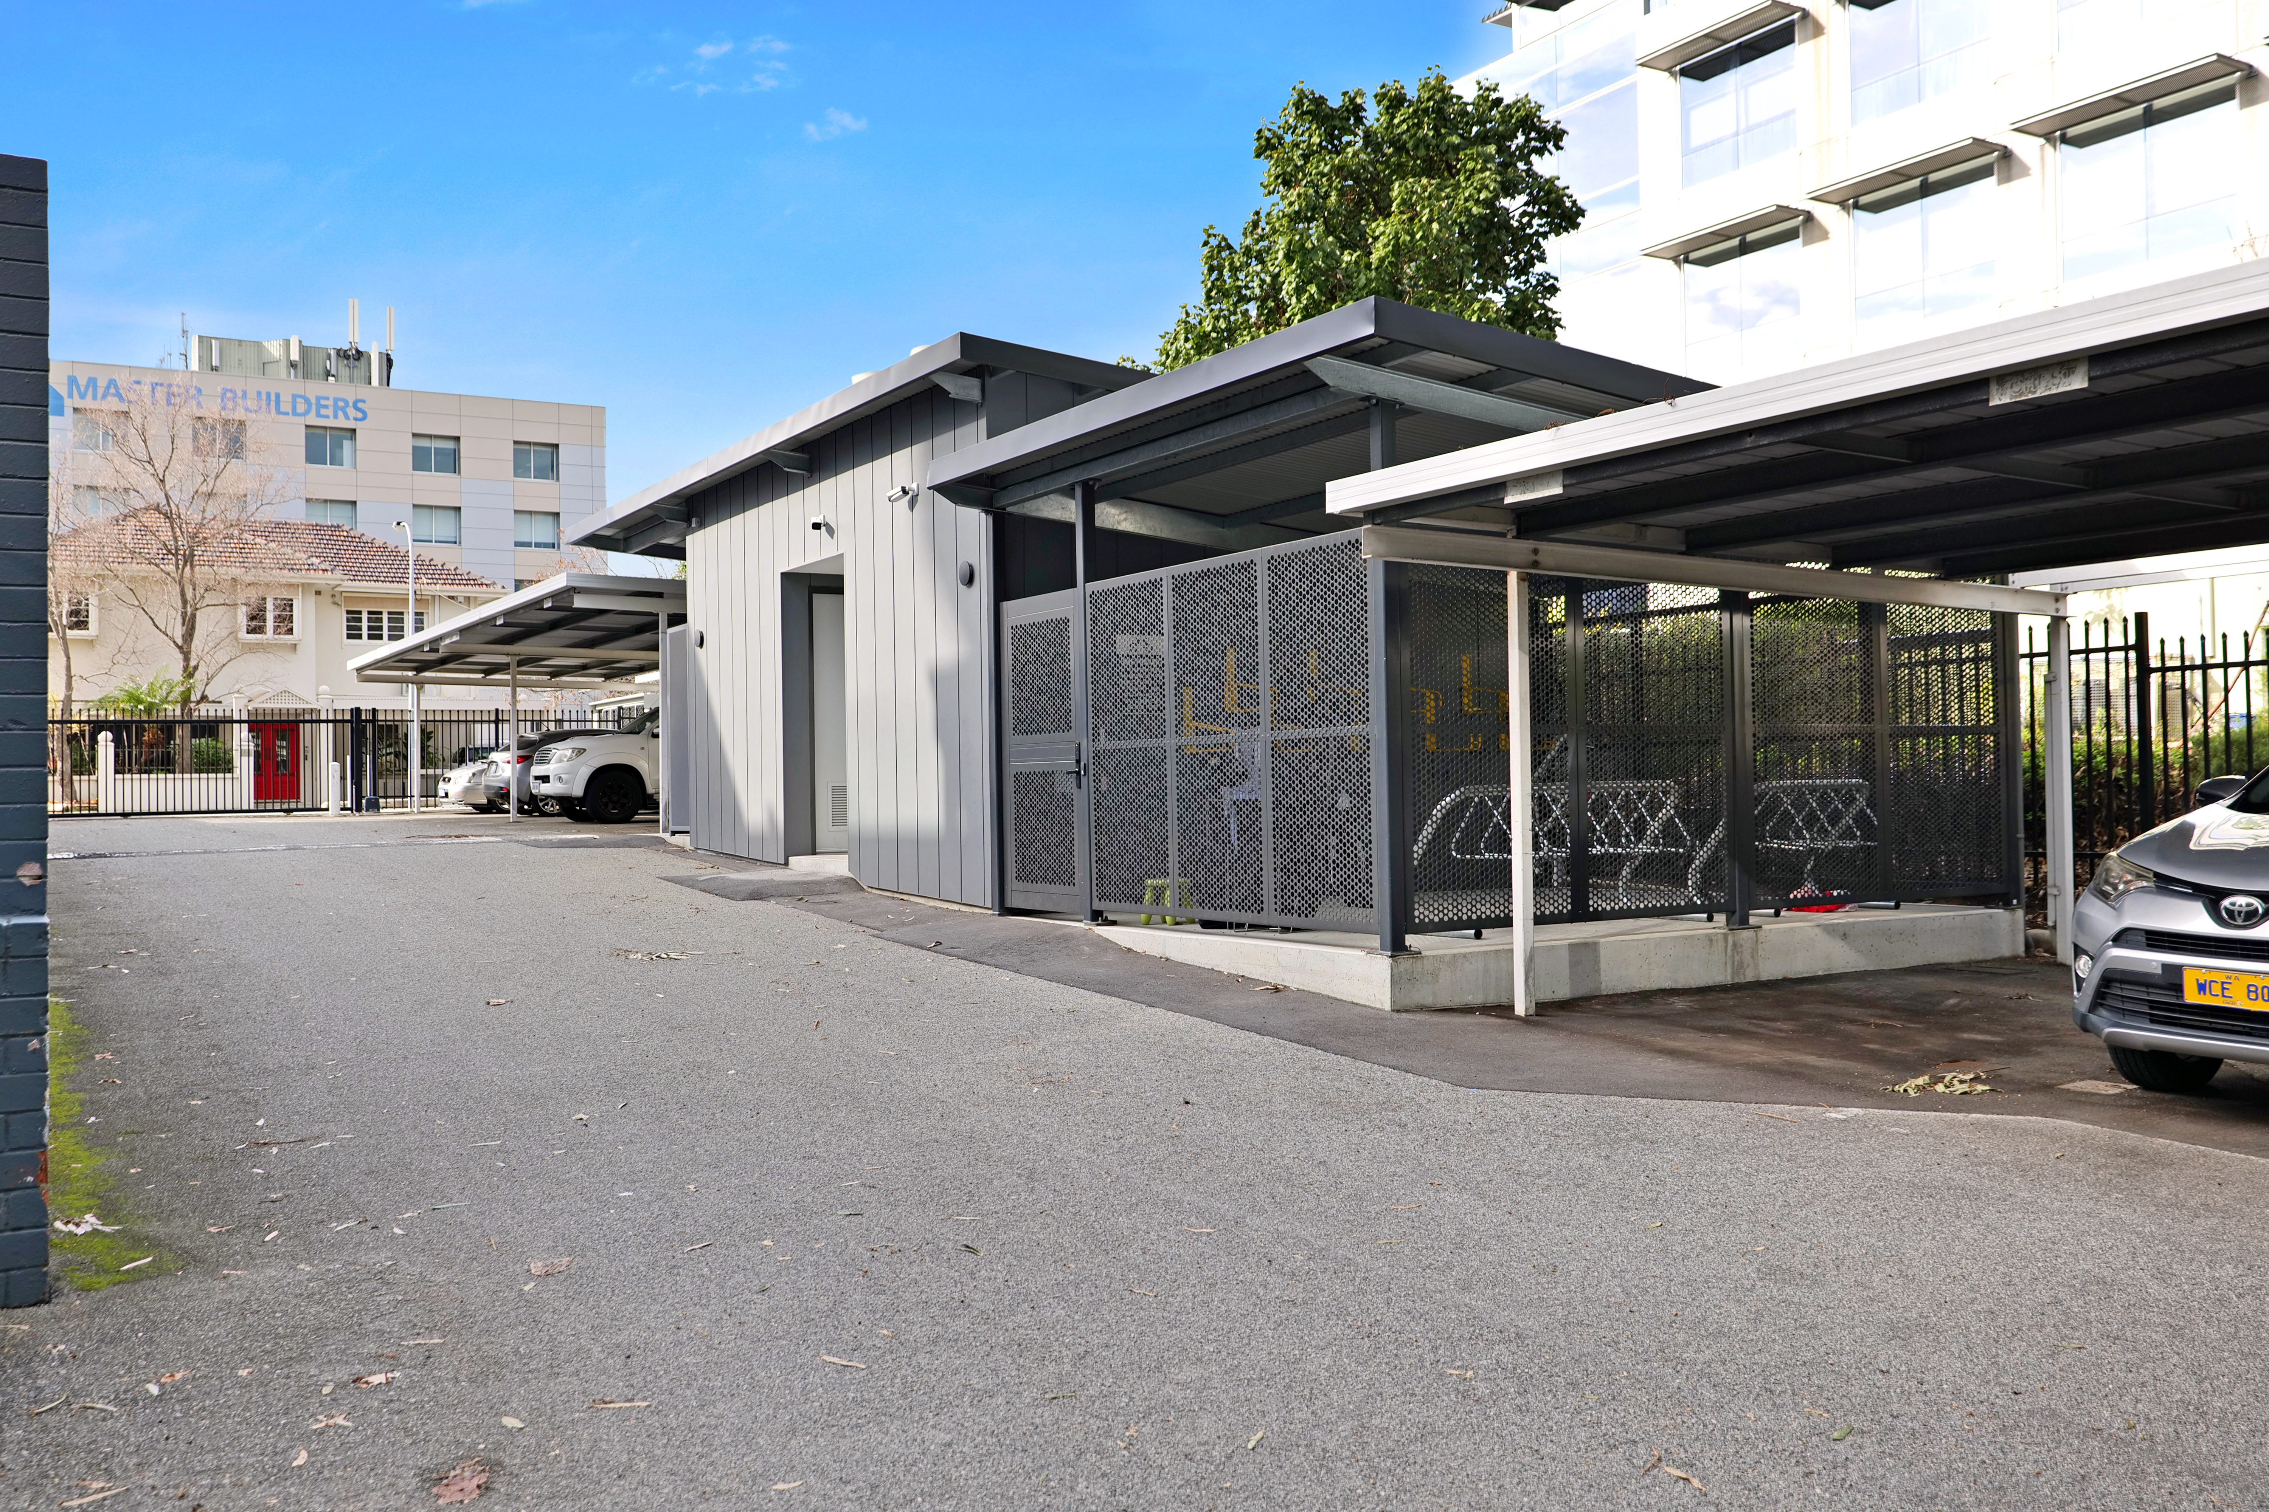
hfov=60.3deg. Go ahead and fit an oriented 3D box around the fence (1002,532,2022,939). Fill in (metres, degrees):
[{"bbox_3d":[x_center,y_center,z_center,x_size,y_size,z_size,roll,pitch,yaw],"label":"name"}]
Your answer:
[{"bbox_3d":[2.474,-0.080,13.229,5.200,2.160,4.300,-1,-1,-30],"label":"fence"}]

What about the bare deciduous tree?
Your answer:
[{"bbox_3d":[-22.721,-3.841,46.500,5.300,9.800,5.300,-1,-1,-26],"label":"bare deciduous tree"}]

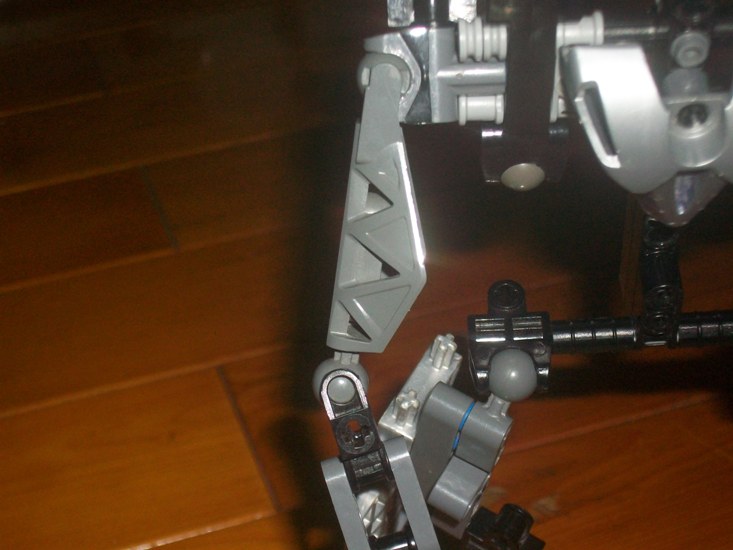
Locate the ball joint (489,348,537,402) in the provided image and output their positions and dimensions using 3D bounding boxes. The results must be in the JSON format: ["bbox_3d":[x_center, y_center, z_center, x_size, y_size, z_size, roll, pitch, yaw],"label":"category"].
[{"bbox_3d":[0.029,0.020,0.322,0.010,0.010,0.010,-7,28,0],"label":"ball joint"}]

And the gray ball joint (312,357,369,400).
[{"bbox_3d":[-0.005,0.020,0.299,0.010,0.010,0.010,-7,28,0],"label":"gray ball joint"}]

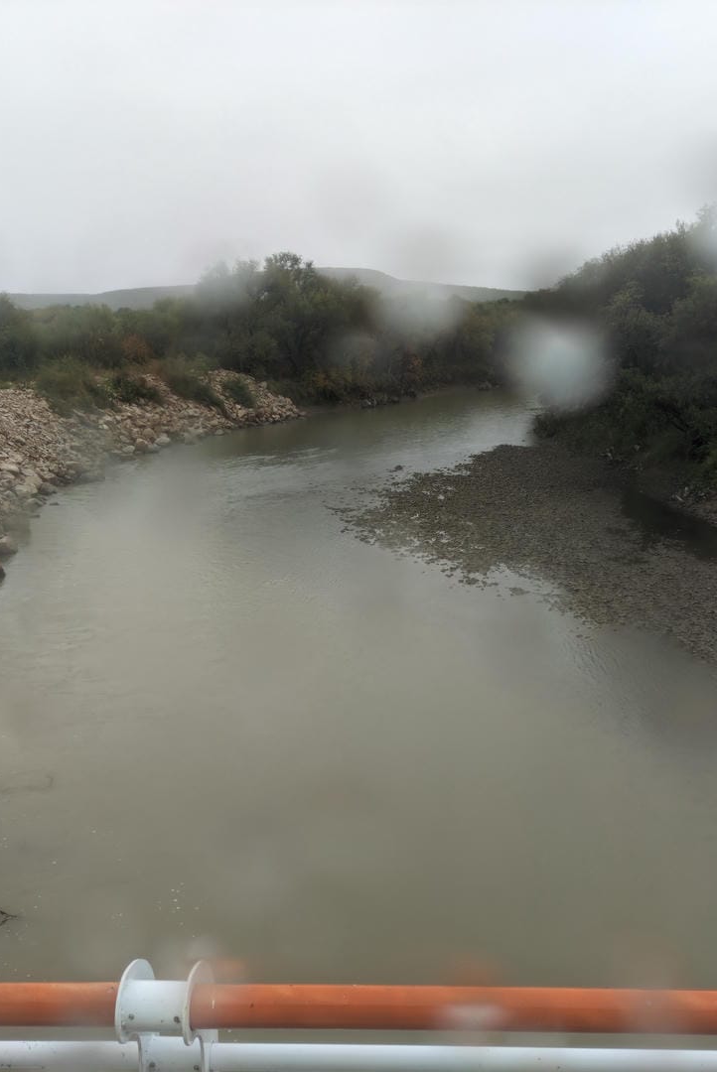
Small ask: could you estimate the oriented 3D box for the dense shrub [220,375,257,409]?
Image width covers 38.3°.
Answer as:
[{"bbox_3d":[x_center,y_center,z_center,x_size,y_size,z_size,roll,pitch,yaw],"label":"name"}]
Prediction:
[{"bbox_3d":[-8.792,-10.604,76.000,2.700,2.300,2.500,1,11,0],"label":"dense shrub"}]

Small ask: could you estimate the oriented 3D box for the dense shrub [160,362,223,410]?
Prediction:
[{"bbox_3d":[-11.560,-10.474,72.000,4.200,3.000,3.600,1,11,0],"label":"dense shrub"}]

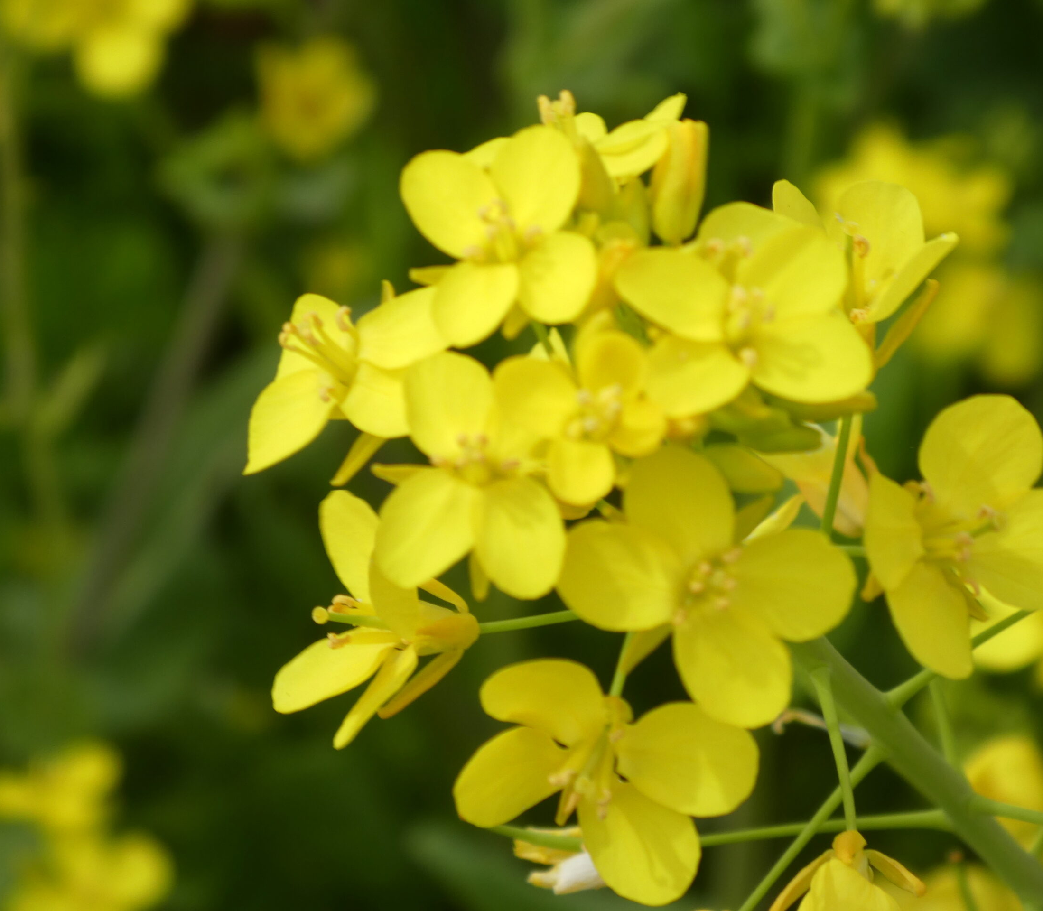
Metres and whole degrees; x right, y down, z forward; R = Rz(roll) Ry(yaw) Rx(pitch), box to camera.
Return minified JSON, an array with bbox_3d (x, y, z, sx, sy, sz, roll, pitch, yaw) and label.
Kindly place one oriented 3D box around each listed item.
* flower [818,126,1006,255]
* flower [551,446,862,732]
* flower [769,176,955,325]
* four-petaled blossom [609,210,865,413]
[{"bbox_3d":[0.048,-0.033,0.860,0.021,0.015,0.012,0,-21,0],"label":"flower"},{"bbox_3d":[0.013,0.009,0.478,0.020,0.019,0.008,0,-7,0],"label":"flower"},{"bbox_3d":[0.024,-0.014,0.482,0.013,0.009,0.010,-1,41,-3],"label":"flower"},{"bbox_3d":[0.015,-0.010,0.473,0.017,0.014,0.008,-1,-21,-3],"label":"four-petaled blossom"}]

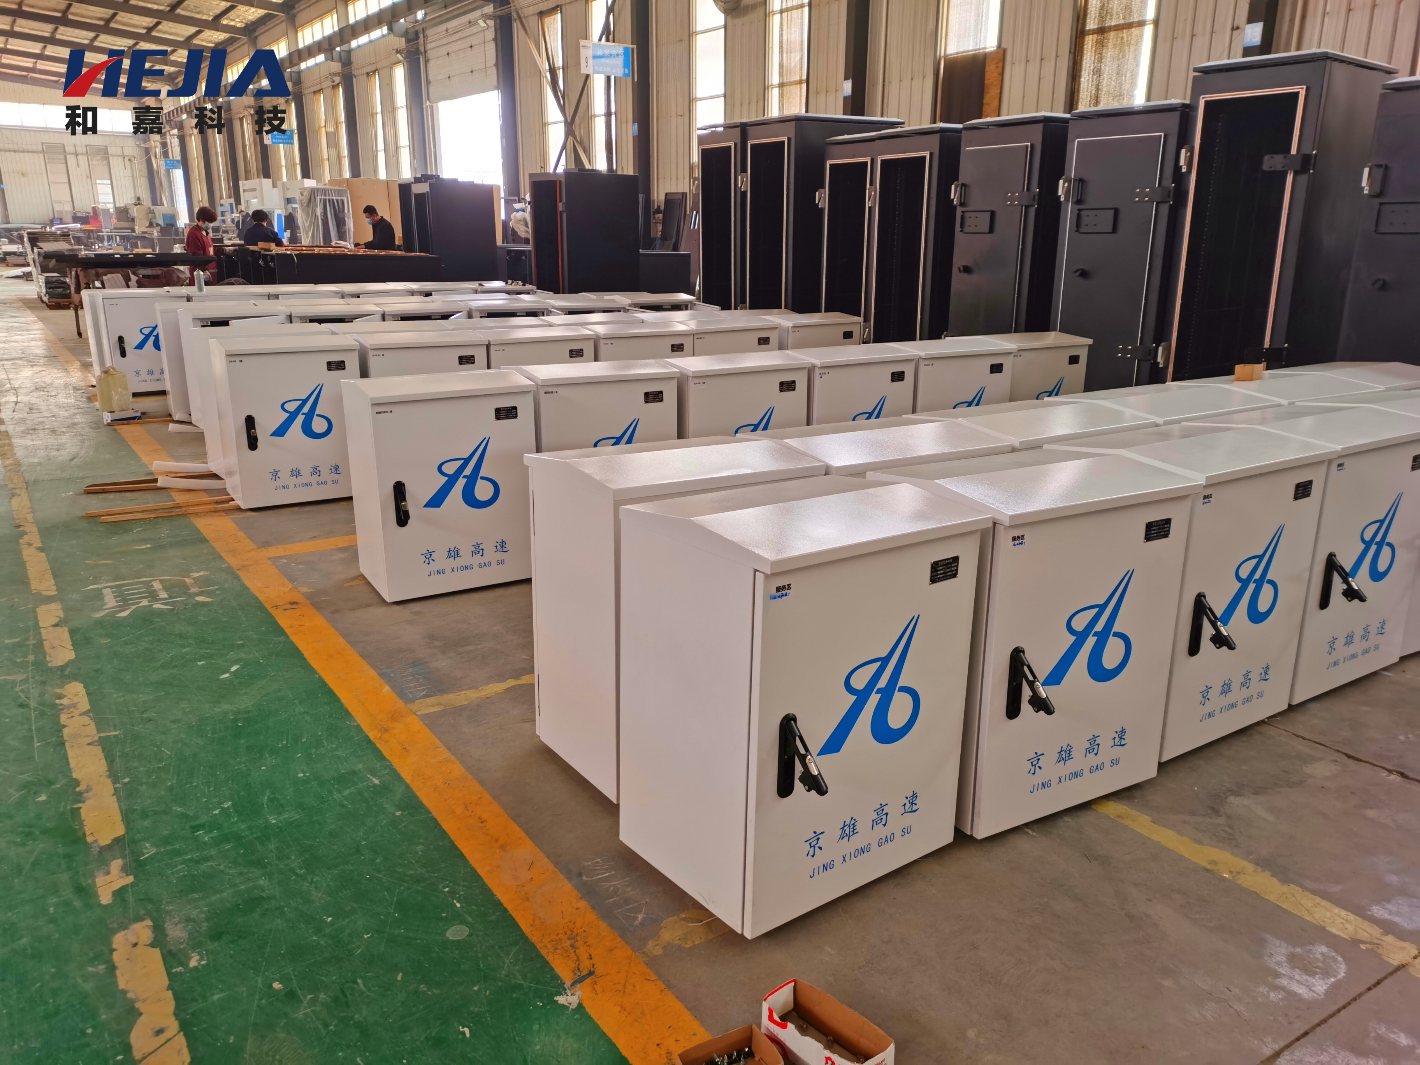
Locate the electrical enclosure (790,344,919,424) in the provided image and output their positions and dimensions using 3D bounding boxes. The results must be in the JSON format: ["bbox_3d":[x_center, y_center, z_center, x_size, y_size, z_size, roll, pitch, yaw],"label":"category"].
[{"bbox_3d":[0.633,-0.515,5.508,0.620,0.820,0.498,-9,18,-32],"label":"electrical enclosure"}]

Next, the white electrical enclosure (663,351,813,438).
[{"bbox_3d":[0.077,-0.421,5.153,0.620,0.820,0.498,-9,18,-30],"label":"white electrical enclosure"}]

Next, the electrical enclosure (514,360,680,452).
[{"bbox_3d":[-0.511,-0.337,4.830,0.620,0.820,0.498,-9,18,-30],"label":"electrical enclosure"}]

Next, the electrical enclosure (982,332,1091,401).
[{"bbox_3d":[1.740,-0.722,6.348,0.623,0.813,0.507,-9,18,-30],"label":"electrical enclosure"}]

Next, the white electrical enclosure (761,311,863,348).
[{"bbox_3d":[0.620,-1.062,7.468,0.620,0.820,0.498,-10,19,-33],"label":"white electrical enclosure"}]

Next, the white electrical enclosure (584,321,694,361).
[{"bbox_3d":[-0.498,-0.840,6.700,0.623,0.813,0.507,-9,18,-31],"label":"white electrical enclosure"}]

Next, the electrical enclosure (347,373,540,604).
[{"bbox_3d":[-1.032,-0.211,4.280,0.604,0.784,0.465,-8,18,-29],"label":"electrical enclosure"}]

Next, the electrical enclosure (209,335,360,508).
[{"bbox_3d":[-2.196,-0.605,5.784,0.623,0.813,0.507,-9,18,-31],"label":"electrical enclosure"}]

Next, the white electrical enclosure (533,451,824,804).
[{"bbox_3d":[-0.100,0.182,3.001,0.621,0.819,0.506,-8,16,-32],"label":"white electrical enclosure"}]

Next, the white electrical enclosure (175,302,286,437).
[{"bbox_3d":[-3.235,-1.145,7.639,0.620,0.820,0.498,-10,18,-32],"label":"white electrical enclosure"}]

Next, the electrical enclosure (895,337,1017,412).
[{"bbox_3d":[1.151,-0.586,5.682,0.604,0.784,0.465,-9,18,-30],"label":"electrical enclosure"}]

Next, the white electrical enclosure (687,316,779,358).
[{"bbox_3d":[0.050,-0.910,6.803,0.604,0.784,0.465,-9,18,-31],"label":"white electrical enclosure"}]

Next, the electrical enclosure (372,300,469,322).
[{"bbox_3d":[-2.088,-1.235,7.999,0.620,0.820,0.498,-10,18,-32],"label":"electrical enclosure"}]

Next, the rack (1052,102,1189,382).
[{"bbox_3d":[2.685,-1.510,6.859,0.800,2.080,0.790,-9,18,-31],"label":"rack"}]

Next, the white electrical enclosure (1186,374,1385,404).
[{"bbox_3d":[2.187,-0.191,4.397,0.620,0.820,0.498,-9,18,-30],"label":"white electrical enclosure"}]

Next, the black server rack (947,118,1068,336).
[{"bbox_3d":[2.356,-1.895,8.057,0.920,2.031,0.715,-10,19,-33],"label":"black server rack"}]

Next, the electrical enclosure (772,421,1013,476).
[{"bbox_3d":[0.446,0.095,3.183,0.600,0.785,0.479,-9,18,-30],"label":"electrical enclosure"}]

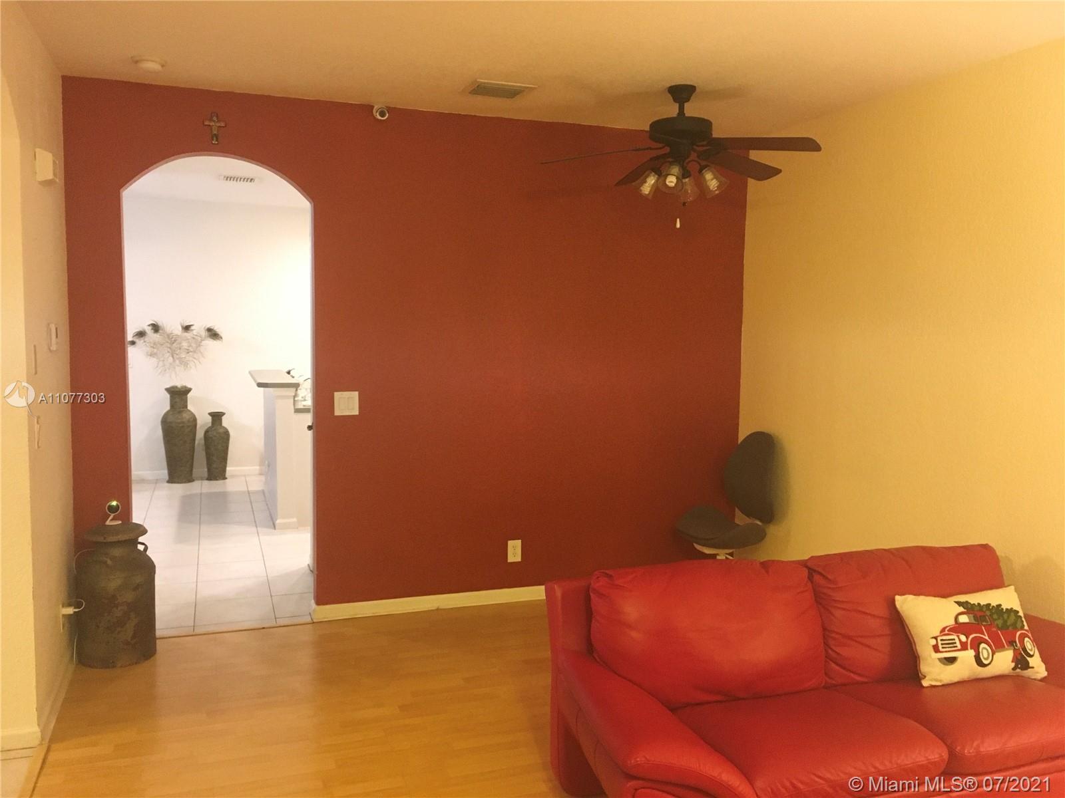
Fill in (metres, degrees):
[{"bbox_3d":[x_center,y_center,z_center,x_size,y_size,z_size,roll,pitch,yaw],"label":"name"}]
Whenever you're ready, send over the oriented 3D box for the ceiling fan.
[{"bbox_3d":[0.699,-1.206,4.219,1.300,0.530,1.300,-1,5,-20],"label":"ceiling fan"}]

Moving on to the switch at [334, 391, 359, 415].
[{"bbox_3d":[-0.985,0.025,4.729,0.126,0.122,0.012,-1,5,-20],"label":"switch"}]

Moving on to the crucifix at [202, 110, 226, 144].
[{"bbox_3d":[-1.565,-1.335,4.393,0.107,0.160,0.020,-1,5,-20],"label":"crucifix"}]

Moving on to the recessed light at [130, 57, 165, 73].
[{"bbox_3d":[-1.681,-1.459,3.903,0.140,0.042,0.140,-1,5,-20],"label":"recessed light"}]

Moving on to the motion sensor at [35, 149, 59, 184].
[{"bbox_3d":[-1.895,-0.899,3.488,0.055,0.130,0.160,-1,5,-20],"label":"motion sensor"}]

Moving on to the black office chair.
[{"bbox_3d":[1.053,0.697,4.932,0.600,1.030,0.580,-2,5,-26],"label":"black office chair"}]

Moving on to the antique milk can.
[{"bbox_3d":[-1.984,0.915,4.250,0.345,0.620,0.345,-1,5,-20],"label":"antique milk can"}]

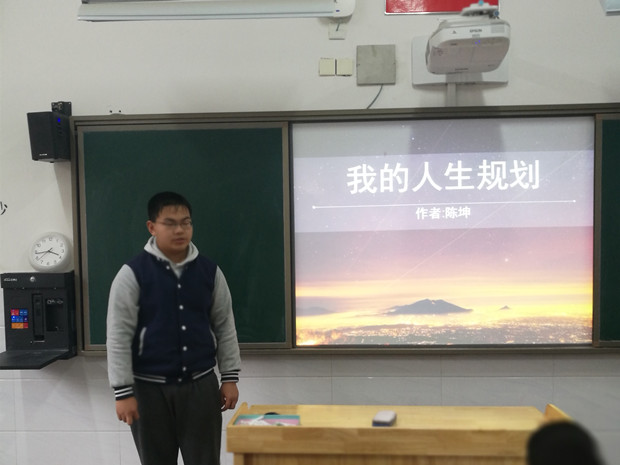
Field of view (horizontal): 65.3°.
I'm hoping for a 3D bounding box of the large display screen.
[{"bbox_3d":[0.711,0.006,2.612,1.588,1.204,0.040,-1,2,2],"label":"large display screen"}]

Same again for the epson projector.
[{"bbox_3d":[0.740,-0.874,2.302,0.350,0.160,0.340,-1,2,2],"label":"epson projector"}]

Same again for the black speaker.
[{"bbox_3d":[-1.319,-0.478,2.460,0.121,0.227,0.159,-2,3,1],"label":"black speaker"}]

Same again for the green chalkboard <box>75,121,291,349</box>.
[{"bbox_3d":[-0.674,0.028,2.639,1.147,1.222,0.040,-1,2,2],"label":"green chalkboard"}]

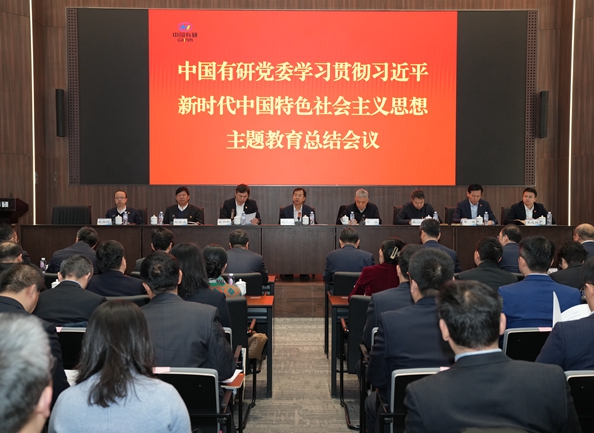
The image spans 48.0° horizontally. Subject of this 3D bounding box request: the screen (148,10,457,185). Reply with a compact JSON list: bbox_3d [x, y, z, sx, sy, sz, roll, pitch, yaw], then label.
[{"bbox_3d":[0.105,-2.101,11.850,5.448,3.075,0.100,0,1,0],"label":"screen"}]

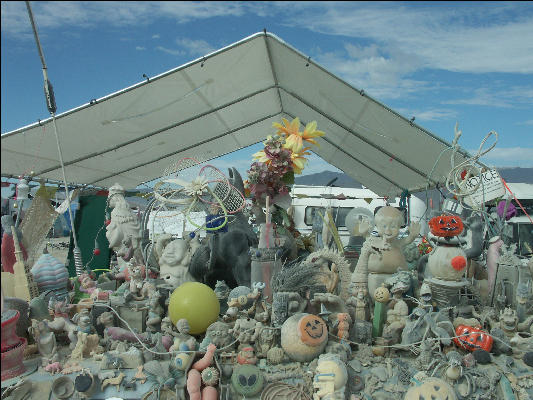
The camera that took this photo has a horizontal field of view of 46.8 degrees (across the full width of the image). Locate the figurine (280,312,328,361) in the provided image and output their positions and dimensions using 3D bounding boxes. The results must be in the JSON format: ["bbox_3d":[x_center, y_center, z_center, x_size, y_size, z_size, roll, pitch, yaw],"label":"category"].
[{"bbox_3d":[0.078,0.281,1.260,0.098,0.098,0.097,0,0,0],"label":"figurine"}]

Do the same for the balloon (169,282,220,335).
[{"bbox_3d":[-0.159,0.239,1.360,0.114,0.114,0.114,0,-1,-3],"label":"balloon"}]

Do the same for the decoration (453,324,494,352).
[{"bbox_3d":[0.435,0.292,1.300,0.080,0.055,0.068,20,-1,9],"label":"decoration"}]

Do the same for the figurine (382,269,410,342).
[{"bbox_3d":[0.287,0.237,1.360,0.062,0.160,0.060,0,-1,21],"label":"figurine"}]

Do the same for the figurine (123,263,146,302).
[{"bbox_3d":[-0.317,0.198,1.480,0.058,0.096,0.065,0,0,-6],"label":"figurine"}]

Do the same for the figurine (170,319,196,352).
[{"bbox_3d":[-0.174,0.284,1.280,0.058,0.075,0.050,0,0,-14],"label":"figurine"}]

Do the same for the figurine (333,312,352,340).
[{"bbox_3d":[0.165,0.276,1.340,0.043,0.063,0.035,0,0,-17],"label":"figurine"}]

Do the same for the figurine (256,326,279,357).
[{"bbox_3d":[0.002,0.282,1.230,0.044,0.060,0.038,0,-1,0],"label":"figurine"}]

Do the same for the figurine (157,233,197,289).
[{"bbox_3d":[-0.215,0.152,1.500,0.100,0.138,0.075,0,-1,-4],"label":"figurine"}]

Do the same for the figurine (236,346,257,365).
[{"bbox_3d":[-0.038,0.296,1.170,0.037,0.037,0.032,0,-1,-1],"label":"figurine"}]

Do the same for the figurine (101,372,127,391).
[{"bbox_3d":[-0.276,0.327,1.110,0.047,0.032,0.012,0,0,11],"label":"figurine"}]

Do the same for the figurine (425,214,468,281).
[{"bbox_3d":[0.438,0.116,1.500,0.105,0.160,0.090,0,-1,8],"label":"figurine"}]

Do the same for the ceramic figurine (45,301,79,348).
[{"bbox_3d":[-0.421,0.257,1.270,0.064,0.098,0.055,0,-1,-19],"label":"ceramic figurine"}]

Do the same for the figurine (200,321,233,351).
[{"bbox_3d":[-0.102,0.275,1.250,0.064,0.060,0.048,0,-1,-2],"label":"figurine"}]

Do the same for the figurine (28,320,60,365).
[{"bbox_3d":[-0.433,0.278,1.200,0.056,0.092,0.047,0,-1,-24],"label":"figurine"}]

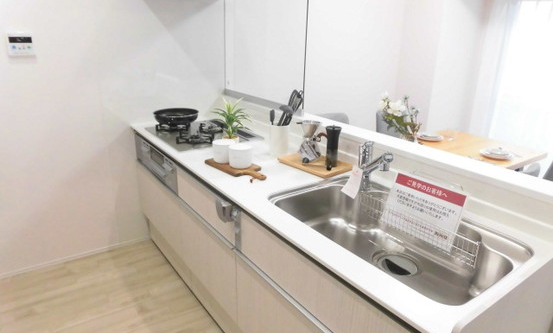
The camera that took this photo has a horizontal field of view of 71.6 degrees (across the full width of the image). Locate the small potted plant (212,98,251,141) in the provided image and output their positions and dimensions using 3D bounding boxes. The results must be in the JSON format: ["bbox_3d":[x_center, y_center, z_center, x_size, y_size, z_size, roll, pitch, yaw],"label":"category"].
[{"bbox_3d":[-0.236,-0.216,1.991,0.200,0.275,0.200,1,18,0],"label":"small potted plant"}]

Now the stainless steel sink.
[{"bbox_3d":[0.362,0.273,1.312,0.506,0.200,0.744,-11,22,-34],"label":"stainless steel sink"}]

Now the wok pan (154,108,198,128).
[{"bbox_3d":[-0.618,-0.300,2.383,0.278,0.068,0.278,-11,22,-34],"label":"wok pan"}]

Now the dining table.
[{"bbox_3d":[1.052,0.258,2.647,1.400,0.720,0.790,-11,22,-34],"label":"dining table"}]

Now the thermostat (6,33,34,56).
[{"bbox_3d":[-1.361,-0.649,2.041,0.118,0.120,0.020,-11,22,-34],"label":"thermostat"}]

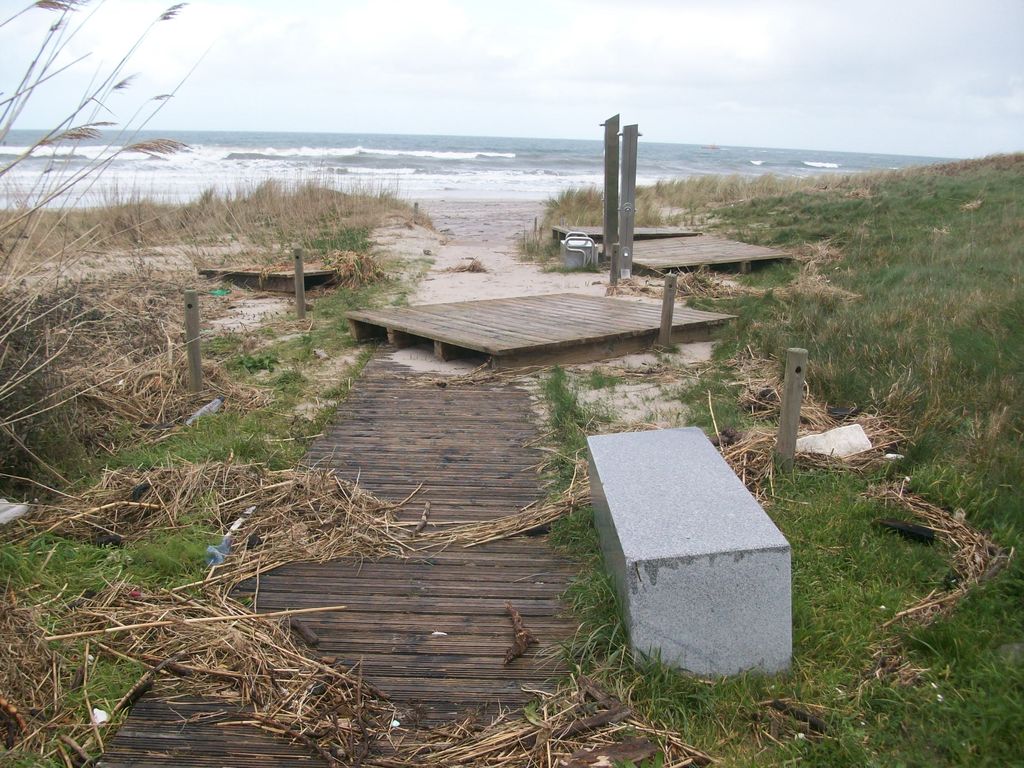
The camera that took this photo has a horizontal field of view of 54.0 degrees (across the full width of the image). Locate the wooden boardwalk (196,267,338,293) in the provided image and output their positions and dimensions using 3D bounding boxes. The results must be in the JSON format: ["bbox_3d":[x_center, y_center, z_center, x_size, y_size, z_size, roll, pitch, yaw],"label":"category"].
[{"bbox_3d":[-3.094,-1.341,12.847,1.314,0.217,1.099,5,11,18],"label":"wooden boardwalk"}]

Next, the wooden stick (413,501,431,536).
[{"bbox_3d":[-0.410,0.588,4.522,0.045,0.035,0.370,2,13,2],"label":"wooden stick"}]

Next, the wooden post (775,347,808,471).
[{"bbox_3d":[1.379,0.120,4.947,0.100,0.605,0.100,2,14,0],"label":"wooden post"}]

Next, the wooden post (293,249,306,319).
[{"bbox_3d":[-2.326,-1.103,11.096,0.093,0.780,0.093,0,14,0],"label":"wooden post"}]

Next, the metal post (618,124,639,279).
[{"bbox_3d":[1.625,-2.563,14.126,0.190,2.120,0.180,0,14,0],"label":"metal post"}]

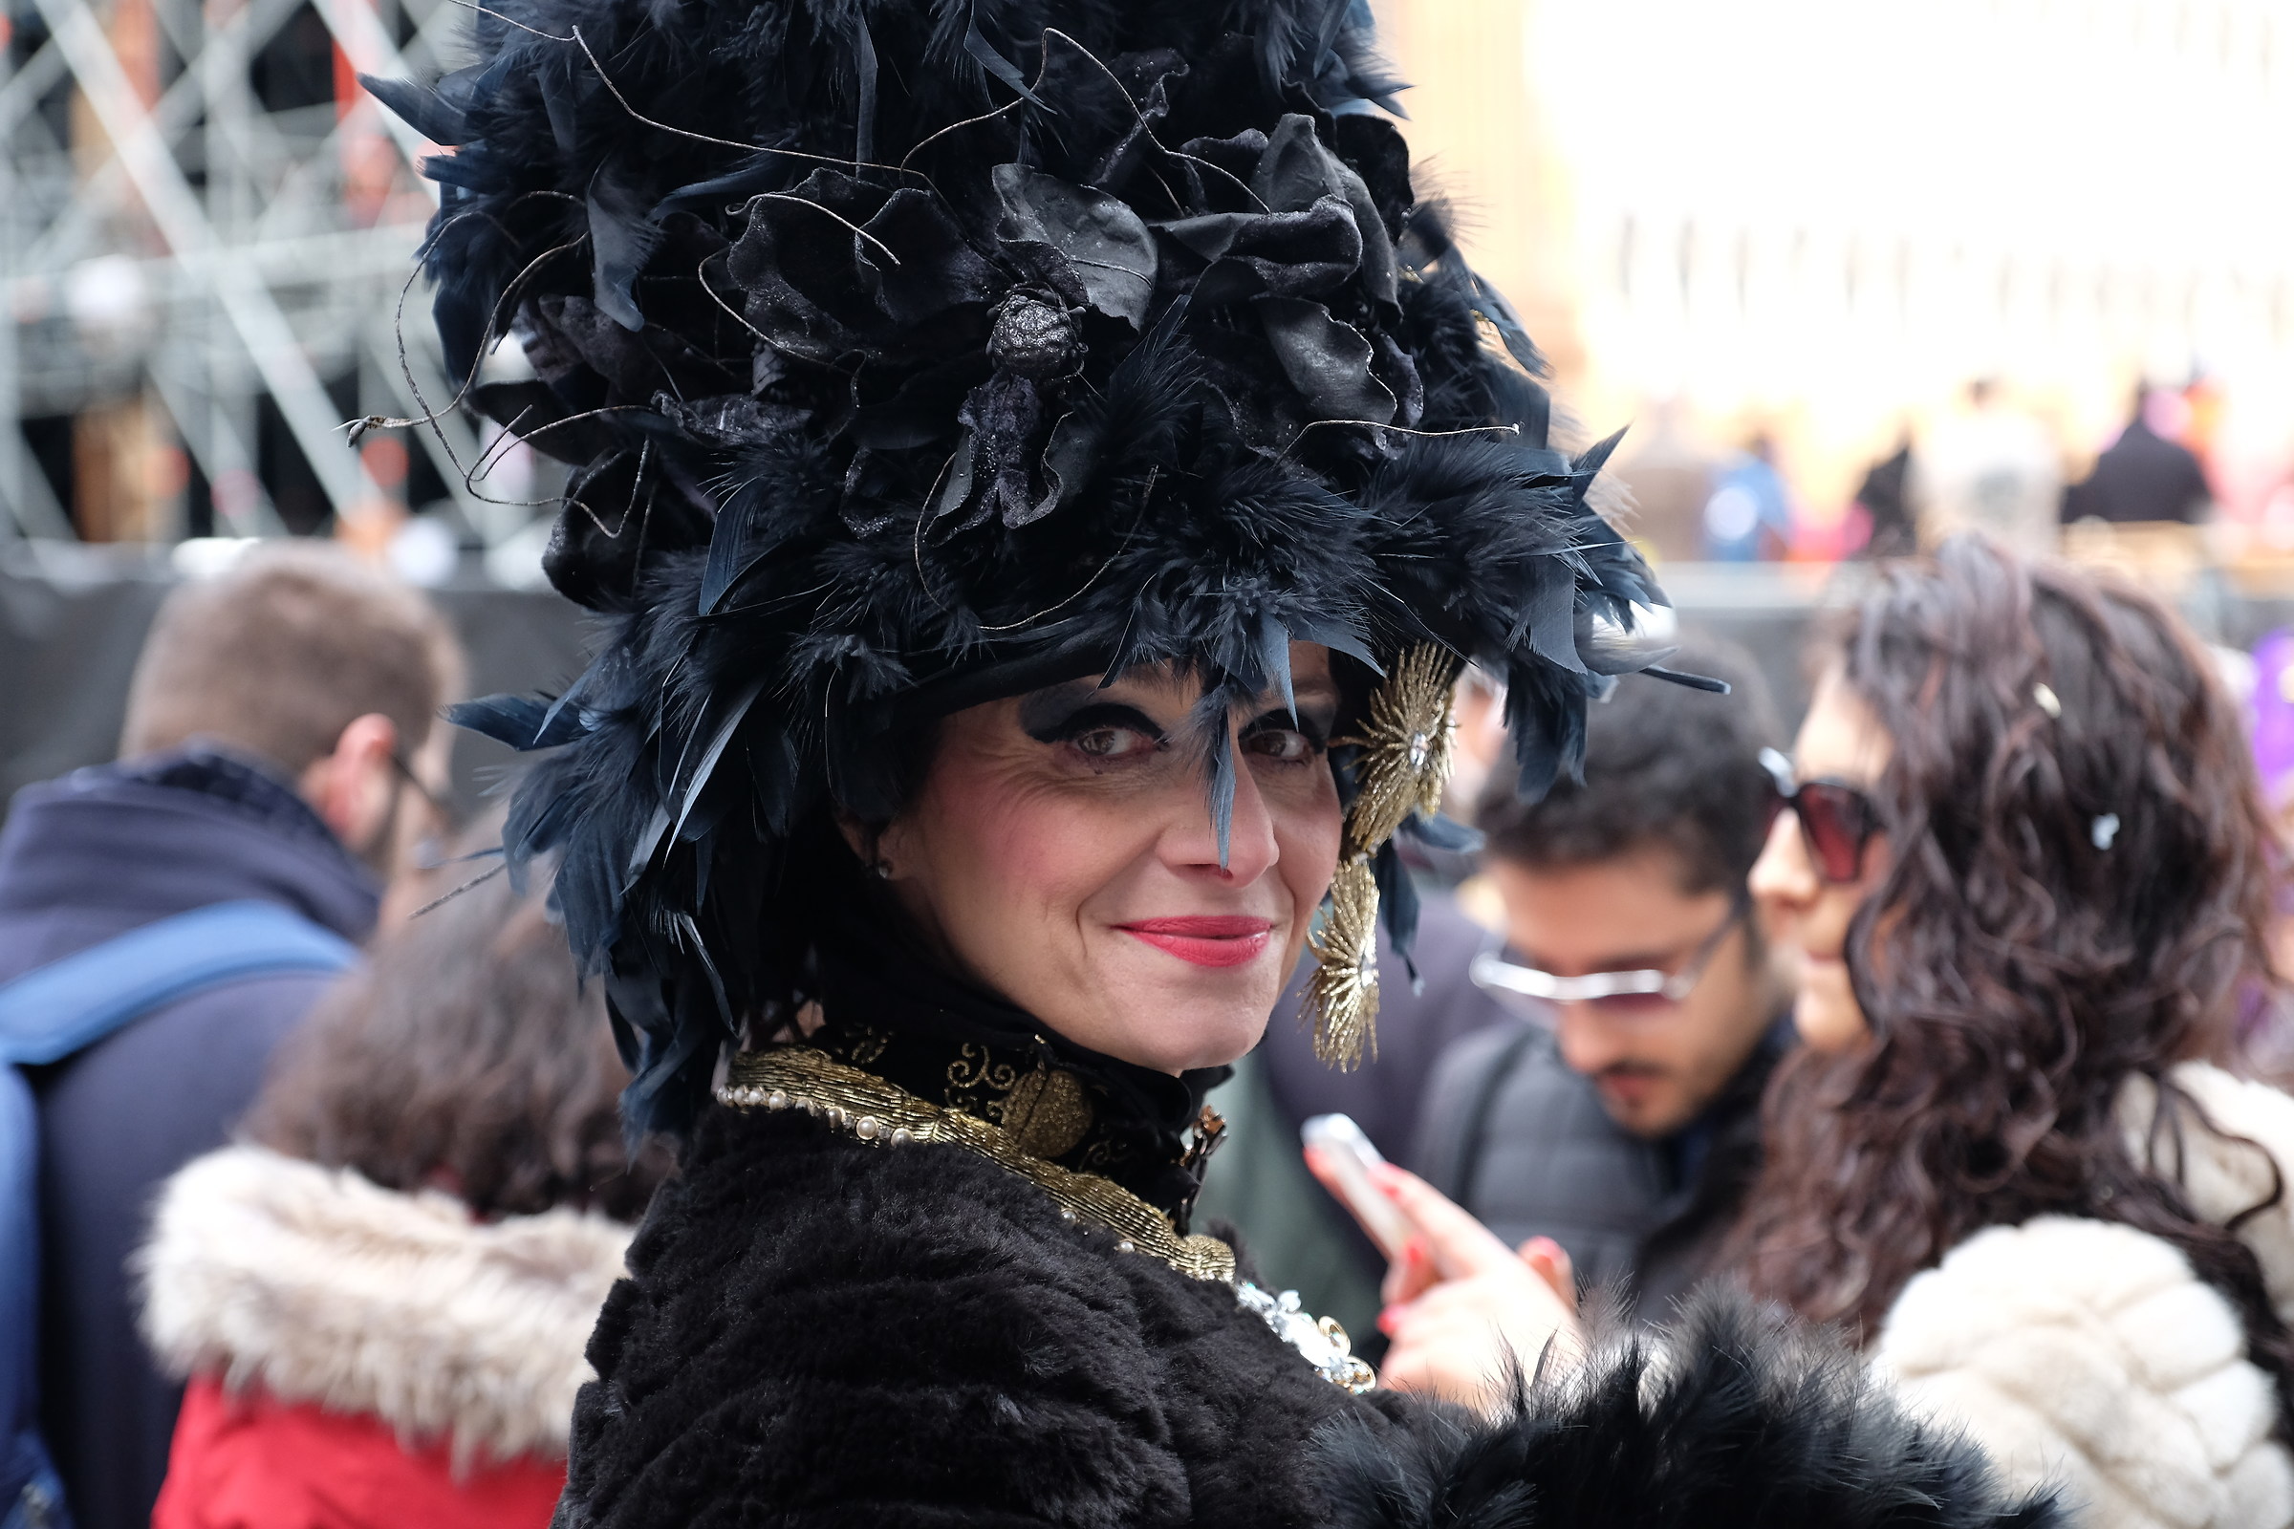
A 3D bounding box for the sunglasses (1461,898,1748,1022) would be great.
[{"bbox_3d":[0.282,0.099,2.765,0.140,0.045,0.145,3,38,24],"label":"sunglasses"}]

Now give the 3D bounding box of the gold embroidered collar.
[{"bbox_3d":[-0.056,0.136,1.580,0.178,0.085,0.170,0,0,-6],"label":"gold embroidered collar"}]

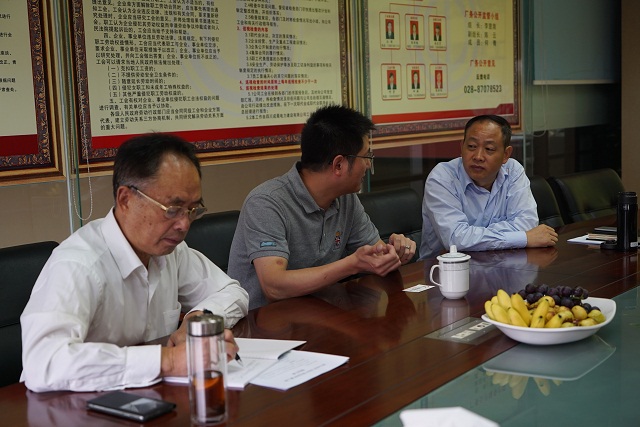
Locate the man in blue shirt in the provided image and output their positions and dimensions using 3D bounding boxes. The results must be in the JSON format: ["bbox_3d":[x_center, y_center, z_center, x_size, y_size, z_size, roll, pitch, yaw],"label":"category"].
[{"bbox_3d":[0.594,0.220,3.179,0.540,1.150,0.600,-4,7,-14],"label":"man in blue shirt"}]

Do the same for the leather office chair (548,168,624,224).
[{"bbox_3d":[1.369,0.286,3.865,0.580,0.930,0.620,-6,8,-32],"label":"leather office chair"}]

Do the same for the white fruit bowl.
[{"bbox_3d":[0.491,0.228,1.856,0.250,0.062,0.245,3,8,37],"label":"white fruit bowl"}]

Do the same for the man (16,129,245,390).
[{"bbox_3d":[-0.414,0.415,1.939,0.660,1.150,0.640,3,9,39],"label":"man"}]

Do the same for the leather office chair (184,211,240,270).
[{"bbox_3d":[-0.161,0.470,2.812,0.600,0.930,0.620,-8,9,-41],"label":"leather office chair"}]

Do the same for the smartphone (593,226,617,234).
[{"bbox_3d":[1.111,0.065,3.259,0.145,0.010,0.075,3,9,40],"label":"smartphone"}]

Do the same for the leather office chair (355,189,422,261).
[{"bbox_3d":[0.391,0.382,3.379,0.600,0.930,0.620,-8,8,-38],"label":"leather office chair"}]

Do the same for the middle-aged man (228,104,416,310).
[{"bbox_3d":[-0.023,0.298,2.551,0.600,1.200,0.570,3,8,37],"label":"middle-aged man"}]

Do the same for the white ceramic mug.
[{"bbox_3d":[0.332,0.149,2.246,0.110,0.138,0.090,-2,7,0],"label":"white ceramic mug"}]

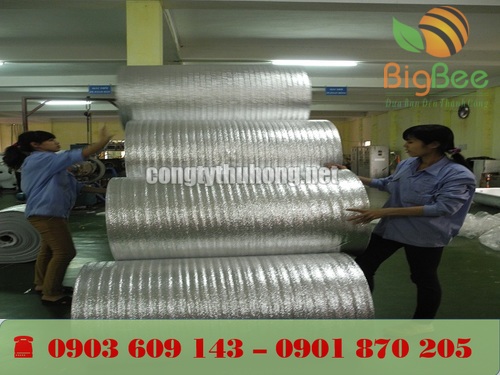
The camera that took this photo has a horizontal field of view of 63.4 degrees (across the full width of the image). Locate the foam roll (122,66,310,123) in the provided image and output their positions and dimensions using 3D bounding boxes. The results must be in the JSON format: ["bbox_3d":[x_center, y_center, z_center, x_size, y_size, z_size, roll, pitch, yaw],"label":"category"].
[{"bbox_3d":[-0.287,-0.757,3.470,1.550,0.550,0.550,0,3,-3],"label":"foam roll"}]

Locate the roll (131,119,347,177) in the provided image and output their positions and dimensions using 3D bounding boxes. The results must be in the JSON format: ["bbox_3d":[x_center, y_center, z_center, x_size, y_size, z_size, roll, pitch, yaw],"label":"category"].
[{"bbox_3d":[-0.125,-0.258,3.170,1.570,0.545,0.545,0,4,-4],"label":"roll"}]

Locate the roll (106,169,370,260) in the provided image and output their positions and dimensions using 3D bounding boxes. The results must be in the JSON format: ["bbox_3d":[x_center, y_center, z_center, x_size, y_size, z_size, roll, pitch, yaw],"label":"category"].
[{"bbox_3d":[-0.069,0.185,2.680,1.580,0.550,0.550,0,4,0],"label":"roll"}]

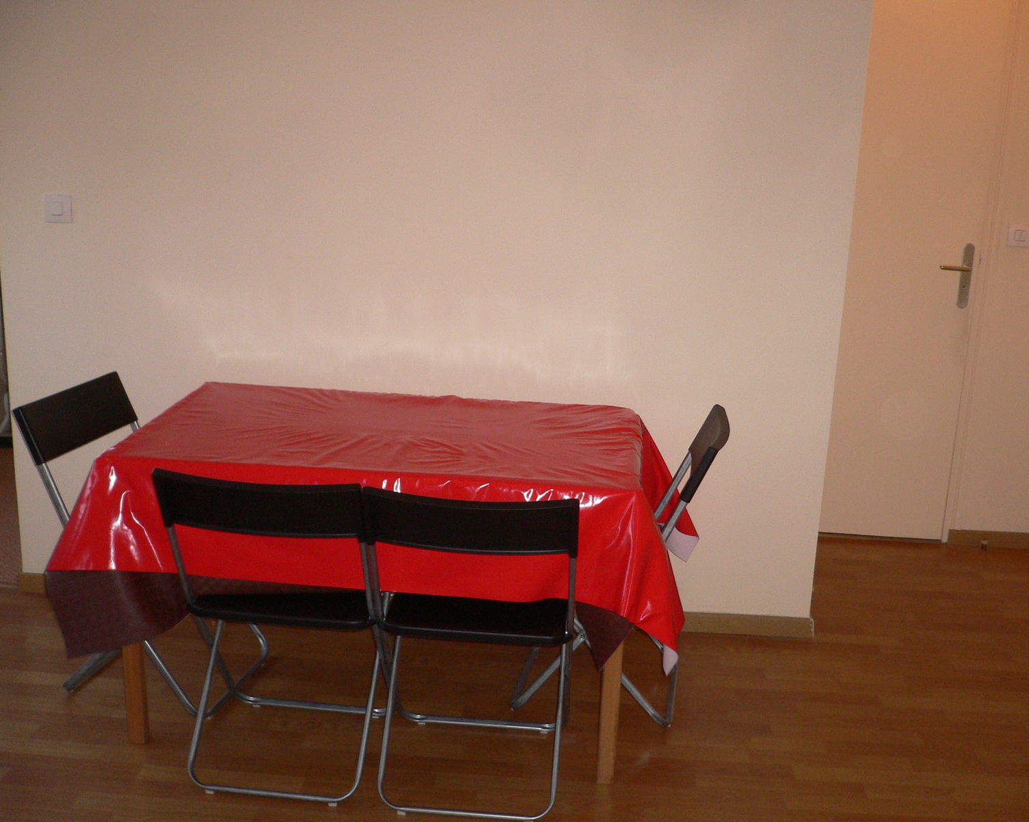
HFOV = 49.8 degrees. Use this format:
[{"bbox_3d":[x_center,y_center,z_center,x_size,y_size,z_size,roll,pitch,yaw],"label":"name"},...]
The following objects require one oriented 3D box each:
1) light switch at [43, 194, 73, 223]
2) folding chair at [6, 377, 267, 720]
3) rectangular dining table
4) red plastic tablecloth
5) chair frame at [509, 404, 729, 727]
[{"bbox_3d":[-1.296,-0.575,3.148,0.080,0.080,0.012,3,13,3],"label":"light switch"},{"bbox_3d":[-0.930,0.335,2.857,0.475,0.775,0.420,5,14,13],"label":"folding chair"},{"bbox_3d":[-0.291,0.389,2.822,1.310,0.735,0.810,3,13,5],"label":"rectangular dining table"},{"bbox_3d":[-0.281,0.241,2.786,1.420,0.430,0.860,3,13,5],"label":"red plastic tablecloth"},{"bbox_3d":[0.264,0.379,2.866,0.475,0.775,0.420,5,14,10],"label":"chair frame"}]

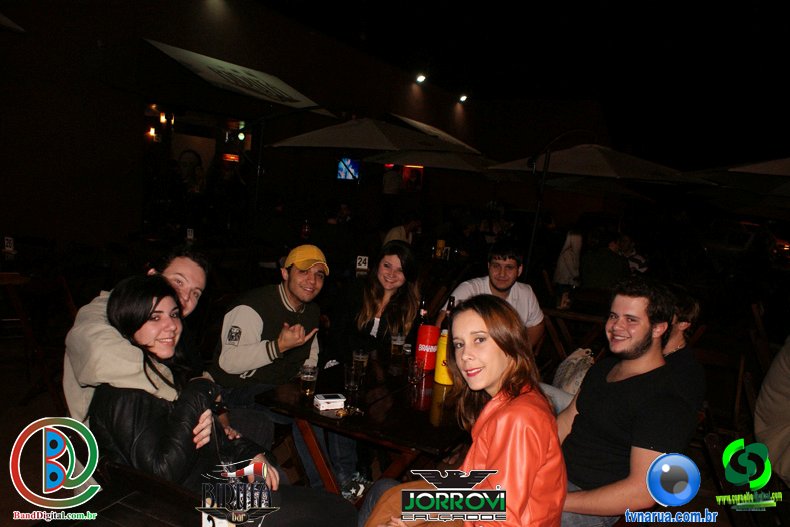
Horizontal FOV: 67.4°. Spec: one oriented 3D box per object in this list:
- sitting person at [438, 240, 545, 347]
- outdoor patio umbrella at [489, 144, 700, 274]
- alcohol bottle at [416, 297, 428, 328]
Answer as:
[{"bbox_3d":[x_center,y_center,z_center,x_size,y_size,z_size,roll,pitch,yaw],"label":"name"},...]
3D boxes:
[{"bbox_3d":[0.471,0.506,2.949,0.600,1.220,0.800,6,7,17],"label":"sitting person"},{"bbox_3d":[3.245,-0.858,9.825,2.950,2.600,2.700,-1,8,-33],"label":"outdoor patio umbrella"},{"bbox_3d":[0.114,0.277,2.400,0.075,0.290,0.075,4,7,0],"label":"alcohol bottle"}]

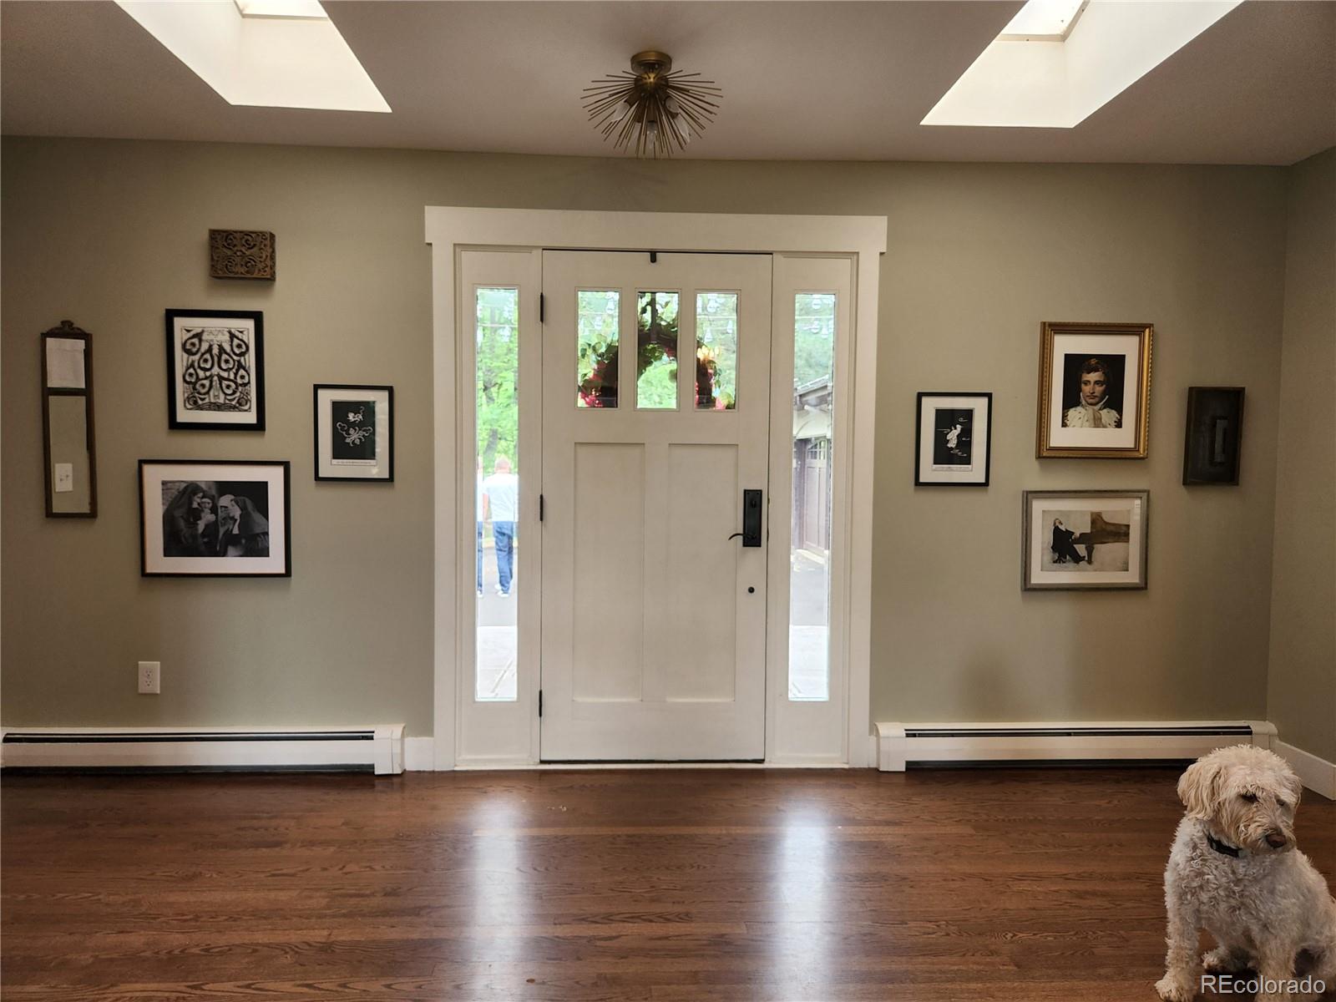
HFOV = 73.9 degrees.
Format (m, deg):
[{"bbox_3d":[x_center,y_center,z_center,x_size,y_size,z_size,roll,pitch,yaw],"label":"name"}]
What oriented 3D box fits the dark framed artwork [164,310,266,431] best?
[{"bbox_3d":[-1.752,-0.504,3.444,0.358,0.460,0.020,0,3,-2],"label":"dark framed artwork"}]

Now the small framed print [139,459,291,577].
[{"bbox_3d":[-1.764,0.071,3.467,0.563,0.452,0.025,0,3,-2],"label":"small framed print"}]

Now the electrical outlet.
[{"bbox_3d":[-2.038,0.696,3.492,0.079,0.124,0.007,0,3,-2],"label":"electrical outlet"}]

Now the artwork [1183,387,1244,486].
[{"bbox_3d":[2.225,-0.260,3.616,0.209,0.398,0.040,0,3,-2],"label":"artwork"}]

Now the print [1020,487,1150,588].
[{"bbox_3d":[1.703,0.161,3.620,0.512,0.406,0.025,0,3,-2],"label":"print"}]

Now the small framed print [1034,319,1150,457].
[{"bbox_3d":[1.726,-0.443,3.591,0.447,0.542,0.030,0,3,-2],"label":"small framed print"}]

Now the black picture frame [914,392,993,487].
[{"bbox_3d":[1.145,-0.245,3.569,0.302,0.373,0.022,0,3,-3],"label":"black picture frame"}]

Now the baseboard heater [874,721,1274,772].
[{"bbox_3d":[1.667,1.006,3.633,1.639,0.186,0.070,0,3,-2],"label":"baseboard heater"}]

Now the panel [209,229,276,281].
[{"bbox_3d":[-1.634,-0.944,3.414,0.227,0.170,0.050,0,3,-2],"label":"panel"}]

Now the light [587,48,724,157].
[{"bbox_3d":[-0.049,-1.169,2.640,0.417,0.273,0.417,0,3,-2],"label":"light"}]

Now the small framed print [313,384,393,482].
[{"bbox_3d":[-1.228,-0.262,3.477,0.299,0.375,0.020,0,3,-2],"label":"small framed print"}]

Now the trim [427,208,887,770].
[{"bbox_3d":[-0.045,-0.019,3.531,1.805,2.217,0.035,0,3,-2],"label":"trim"}]

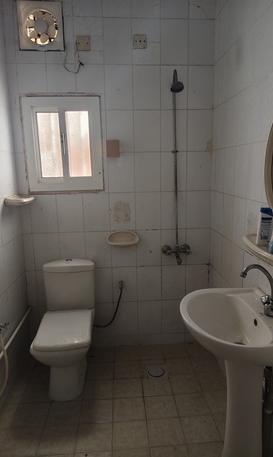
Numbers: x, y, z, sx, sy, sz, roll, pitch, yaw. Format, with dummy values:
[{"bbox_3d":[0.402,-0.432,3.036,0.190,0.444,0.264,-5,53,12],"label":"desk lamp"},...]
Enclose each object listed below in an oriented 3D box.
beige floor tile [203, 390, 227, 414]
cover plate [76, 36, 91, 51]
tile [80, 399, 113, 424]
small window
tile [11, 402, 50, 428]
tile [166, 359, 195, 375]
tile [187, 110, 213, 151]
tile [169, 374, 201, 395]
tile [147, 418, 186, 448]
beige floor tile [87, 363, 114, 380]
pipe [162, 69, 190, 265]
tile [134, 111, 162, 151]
[{"bbox_3d":[0.551,1.107,1.935,0.200,0.010,0.193,-2,11,-3],"label":"beige floor tile"},{"bbox_3d":[-0.366,-1.282,2.107,0.088,0.090,0.010,-2,11,-4],"label":"cover plate"},{"bbox_3d":[-0.242,1.146,1.904,0.198,0.010,0.196,-2,11,-3],"label":"tile"},{"bbox_3d":[-0.534,-0.614,2.250,0.560,0.675,0.060,-2,11,-3],"label":"small window"},{"bbox_3d":[-0.643,1.149,1.868,0.198,0.010,0.198,-2,11,-3],"label":"tile"},{"bbox_3d":[0.323,1.042,2.295,0.200,0.010,0.193,-2,11,-3],"label":"tile"},{"bbox_3d":[0.478,-0.734,2.281,0.188,0.298,0.010,-2,11,-3],"label":"tile"},{"bbox_3d":[0.338,1.091,2.119,0.200,0.010,0.200,-2,11,-4],"label":"tile"},{"bbox_3d":[0.169,1.165,1.736,0.198,0.010,0.196,-2,11,-3],"label":"tile"},{"bbox_3d":[-0.268,1.073,2.274,0.200,0.010,0.200,-2,11,-4],"label":"beige floor tile"},{"bbox_3d":[0.303,-0.407,2.225,0.232,1.405,0.210,-2,11,-3],"label":"pipe"},{"bbox_3d":[0.084,-0.722,2.261,0.200,0.300,0.010,-2,11,-3],"label":"tile"}]

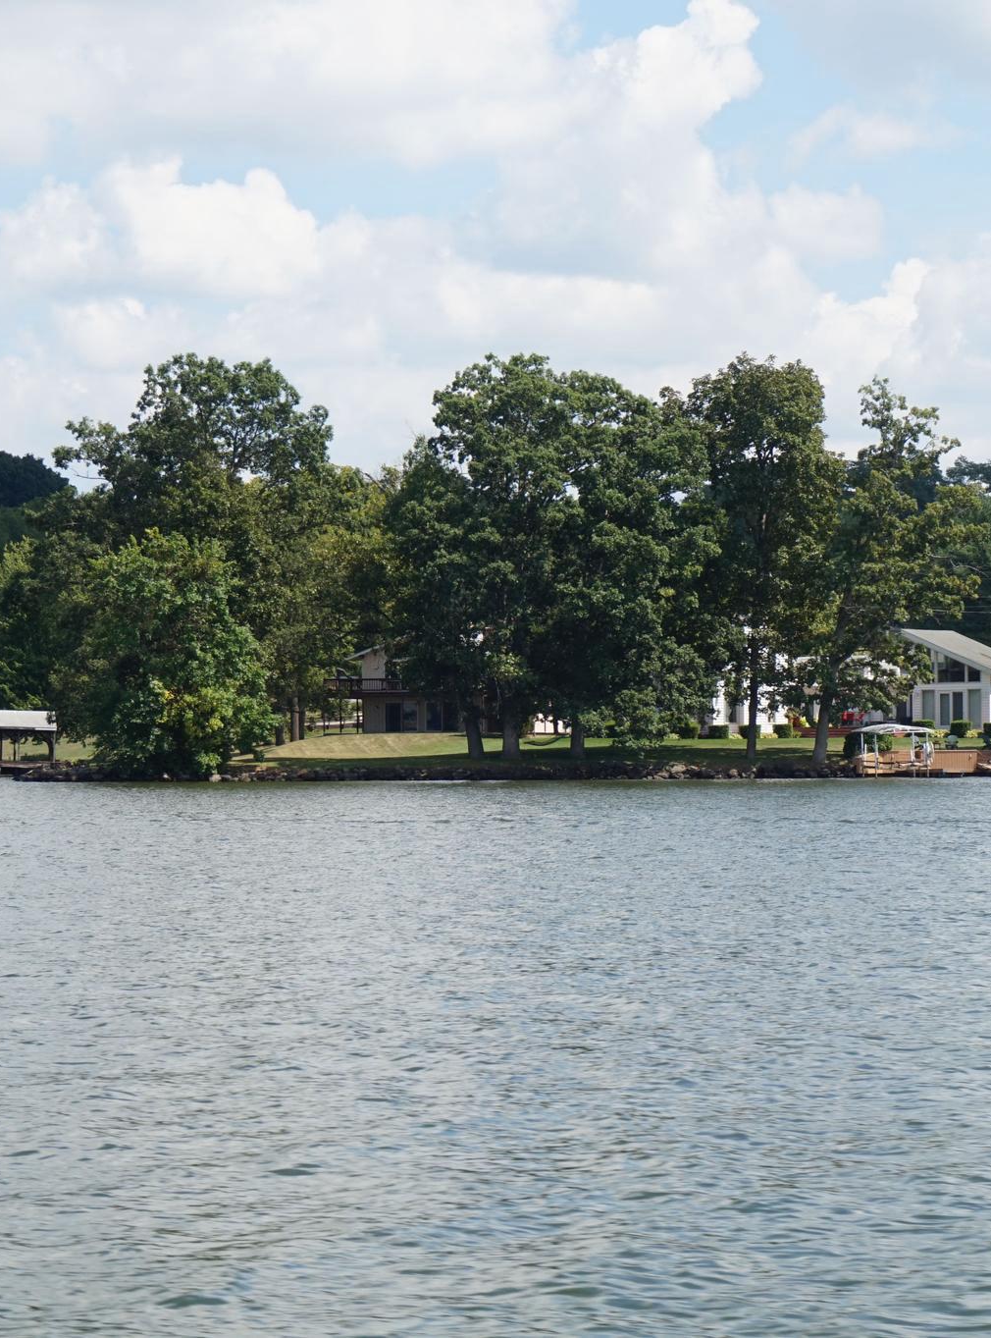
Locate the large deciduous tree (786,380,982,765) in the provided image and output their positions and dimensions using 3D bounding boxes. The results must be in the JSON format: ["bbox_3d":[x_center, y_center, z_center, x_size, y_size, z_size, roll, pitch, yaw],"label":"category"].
[{"bbox_3d":[22.800,-5.710,239.000,11.380,22.570,11.040,0,-1,0],"label":"large deciduous tree"}]

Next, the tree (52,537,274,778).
[{"bbox_3d":[-20.890,-0.890,258.000,13.600,15.800,12.300,0,-1,0],"label":"tree"}]

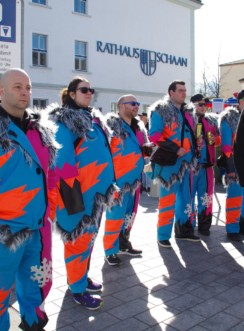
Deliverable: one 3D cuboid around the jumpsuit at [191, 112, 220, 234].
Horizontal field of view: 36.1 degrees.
[{"bbox_3d":[1.030,0.074,4.756,0.560,1.482,0.380,-2,6,-18],"label":"jumpsuit"}]

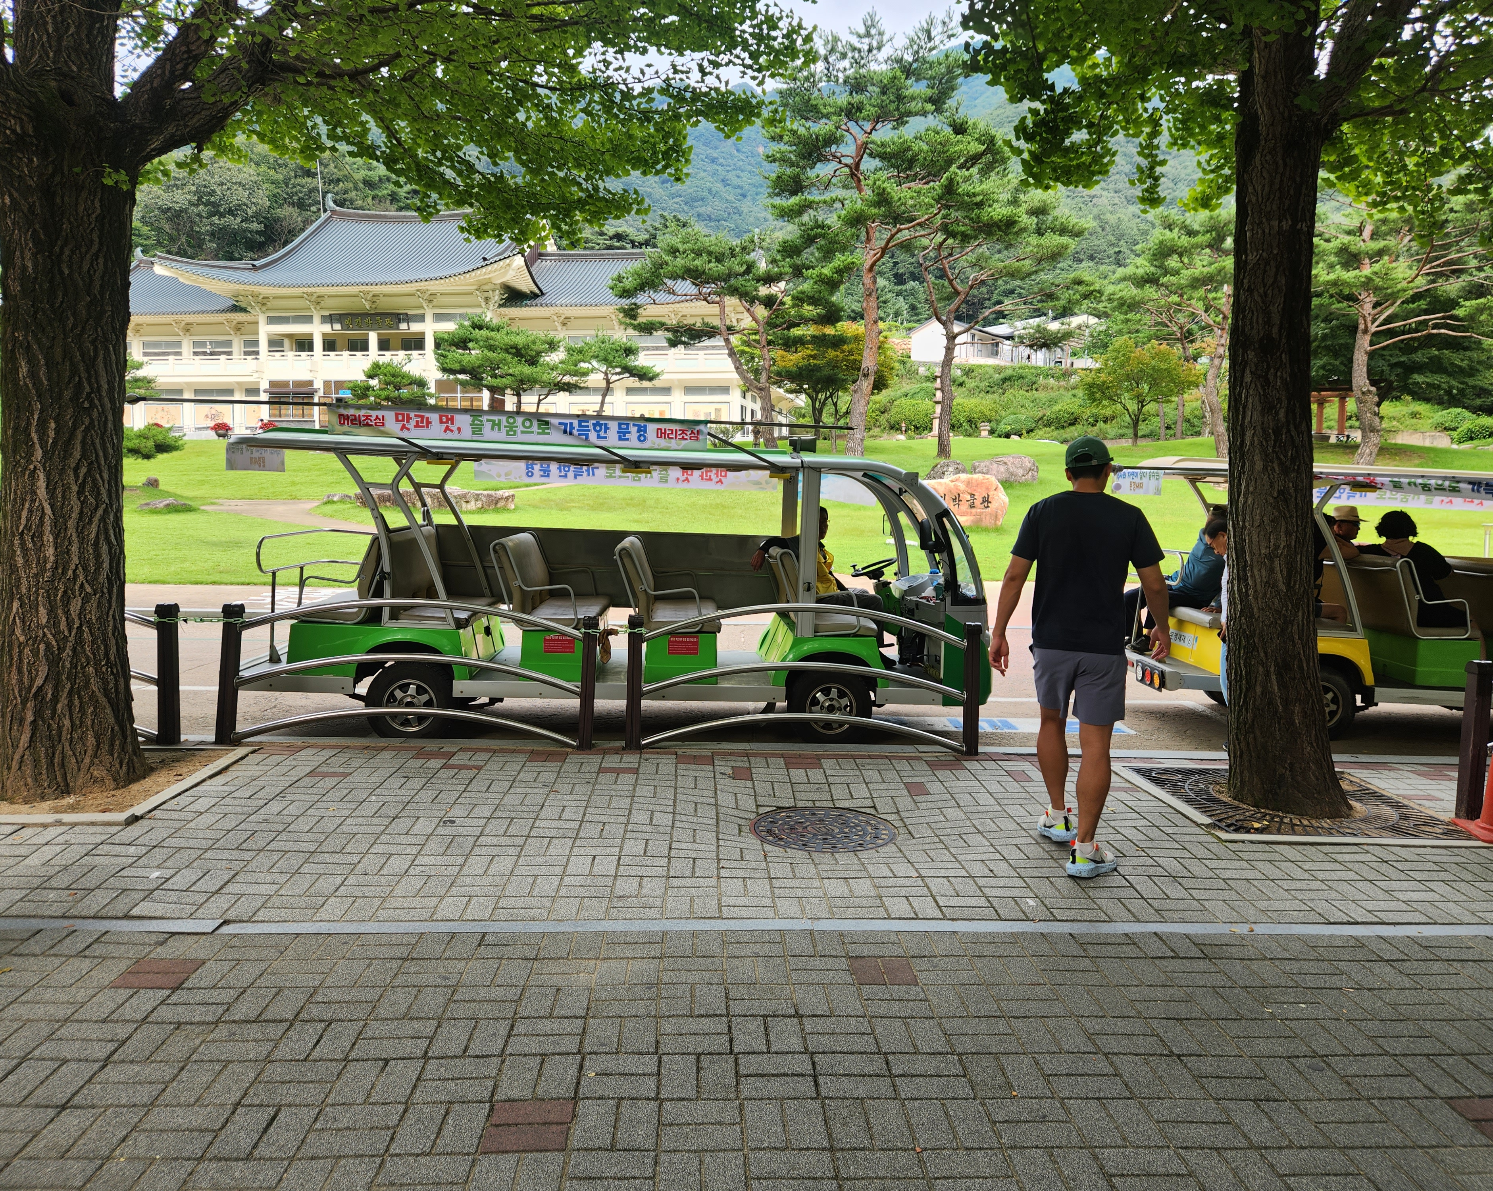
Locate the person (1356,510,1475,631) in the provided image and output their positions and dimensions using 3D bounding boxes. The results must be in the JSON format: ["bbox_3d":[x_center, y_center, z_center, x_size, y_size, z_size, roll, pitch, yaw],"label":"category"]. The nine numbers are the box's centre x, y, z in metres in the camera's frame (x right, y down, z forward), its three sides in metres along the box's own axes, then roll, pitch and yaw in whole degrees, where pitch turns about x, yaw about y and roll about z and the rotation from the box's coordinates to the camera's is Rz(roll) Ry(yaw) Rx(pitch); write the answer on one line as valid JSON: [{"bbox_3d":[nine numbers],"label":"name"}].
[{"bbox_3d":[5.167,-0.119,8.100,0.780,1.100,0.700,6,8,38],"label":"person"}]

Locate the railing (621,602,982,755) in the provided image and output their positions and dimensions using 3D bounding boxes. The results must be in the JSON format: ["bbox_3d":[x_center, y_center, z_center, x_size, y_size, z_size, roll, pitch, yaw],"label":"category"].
[{"bbox_3d":[0.335,0.485,6.100,2.080,0.880,0.110,1,5,-3],"label":"railing"}]

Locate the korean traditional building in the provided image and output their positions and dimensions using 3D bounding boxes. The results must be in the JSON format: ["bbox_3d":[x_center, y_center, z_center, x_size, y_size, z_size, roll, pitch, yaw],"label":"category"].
[{"bbox_3d":[-23.400,-19.400,75.300,49.000,16.600,19.000,2,5,10],"label":"korean traditional building"}]

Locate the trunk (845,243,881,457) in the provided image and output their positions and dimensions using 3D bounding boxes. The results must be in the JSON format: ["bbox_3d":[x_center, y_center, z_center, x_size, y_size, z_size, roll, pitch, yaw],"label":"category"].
[{"bbox_3d":[3.758,-7.855,34.000,1.080,7.000,0.850,1,6,-3],"label":"trunk"}]

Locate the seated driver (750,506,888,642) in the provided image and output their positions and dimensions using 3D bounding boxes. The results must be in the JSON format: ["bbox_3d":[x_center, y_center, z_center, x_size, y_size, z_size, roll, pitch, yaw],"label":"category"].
[{"bbox_3d":[0.550,-0.070,7.650,0.980,1.150,0.600,1,5,-4],"label":"seated driver"}]

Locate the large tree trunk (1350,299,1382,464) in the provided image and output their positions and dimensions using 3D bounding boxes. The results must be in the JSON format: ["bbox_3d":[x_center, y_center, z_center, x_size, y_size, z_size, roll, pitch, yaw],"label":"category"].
[{"bbox_3d":[21.143,-7.259,36.000,0.980,5.750,0.750,1,6,-3],"label":"large tree trunk"}]

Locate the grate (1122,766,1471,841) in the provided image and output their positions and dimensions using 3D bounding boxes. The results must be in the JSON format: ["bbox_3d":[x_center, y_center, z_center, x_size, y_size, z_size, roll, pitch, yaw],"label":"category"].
[{"bbox_3d":[2.764,1.050,5.367,1.250,0.060,1.220,1,6,-3],"label":"grate"}]

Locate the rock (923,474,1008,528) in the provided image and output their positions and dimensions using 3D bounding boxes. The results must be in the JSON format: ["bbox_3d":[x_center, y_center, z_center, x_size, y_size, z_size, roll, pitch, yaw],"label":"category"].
[{"bbox_3d":[5.630,-2.500,27.800,2.500,1.420,1.100,1,5,5],"label":"rock"}]

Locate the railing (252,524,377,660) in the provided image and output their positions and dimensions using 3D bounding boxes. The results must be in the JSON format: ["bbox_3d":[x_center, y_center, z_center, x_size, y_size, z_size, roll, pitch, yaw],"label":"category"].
[{"bbox_3d":[-2.971,-0.025,7.363,0.520,0.830,1.050,1,6,-3],"label":"railing"}]

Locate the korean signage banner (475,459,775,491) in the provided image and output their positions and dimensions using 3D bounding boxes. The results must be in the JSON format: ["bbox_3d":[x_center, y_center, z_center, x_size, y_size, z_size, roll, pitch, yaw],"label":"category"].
[{"bbox_3d":[-0.902,-0.911,7.870,2.220,0.190,0.030,1,6,-3],"label":"korean signage banner"}]

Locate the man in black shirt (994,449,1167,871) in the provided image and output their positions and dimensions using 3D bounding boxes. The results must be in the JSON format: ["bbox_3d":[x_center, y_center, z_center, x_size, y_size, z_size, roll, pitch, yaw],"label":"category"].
[{"bbox_3d":[1.375,0.235,4.430,0.720,1.760,0.580,2,5,10],"label":"man in black shirt"}]

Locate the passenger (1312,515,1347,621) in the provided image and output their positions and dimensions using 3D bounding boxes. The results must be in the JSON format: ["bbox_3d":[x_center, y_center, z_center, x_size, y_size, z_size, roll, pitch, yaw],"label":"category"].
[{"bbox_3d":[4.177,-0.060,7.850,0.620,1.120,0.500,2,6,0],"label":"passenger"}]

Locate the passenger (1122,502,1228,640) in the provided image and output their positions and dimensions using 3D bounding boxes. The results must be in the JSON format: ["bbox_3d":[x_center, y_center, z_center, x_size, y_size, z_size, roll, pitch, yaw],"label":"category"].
[{"bbox_3d":[3.200,-0.130,7.850,0.880,1.120,0.550,2,5,6],"label":"passenger"}]

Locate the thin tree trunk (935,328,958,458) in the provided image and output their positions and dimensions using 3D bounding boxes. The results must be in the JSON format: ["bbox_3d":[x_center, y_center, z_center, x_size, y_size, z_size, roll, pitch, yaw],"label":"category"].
[{"bbox_3d":[7.004,-7.069,37.000,0.700,4.550,0.600,1,6,-3],"label":"thin tree trunk"}]

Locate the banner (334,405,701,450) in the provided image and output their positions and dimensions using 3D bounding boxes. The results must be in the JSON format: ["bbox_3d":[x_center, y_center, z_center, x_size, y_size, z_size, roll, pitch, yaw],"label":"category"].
[{"bbox_3d":[-1.360,-0.995,6.270,2.240,0.185,0.030,1,6,-3],"label":"banner"}]

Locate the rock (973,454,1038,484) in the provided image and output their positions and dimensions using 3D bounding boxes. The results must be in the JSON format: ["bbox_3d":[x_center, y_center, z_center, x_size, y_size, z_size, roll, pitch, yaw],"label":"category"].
[{"bbox_3d":[8.700,-4.240,35.500,2.200,1.000,1.400,2,5,6],"label":"rock"}]

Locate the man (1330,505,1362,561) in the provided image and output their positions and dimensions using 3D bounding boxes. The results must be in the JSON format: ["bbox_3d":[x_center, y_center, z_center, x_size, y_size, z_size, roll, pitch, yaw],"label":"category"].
[{"bbox_3d":[4.740,-0.160,8.350,0.700,1.150,0.550,2,5,6],"label":"man"}]

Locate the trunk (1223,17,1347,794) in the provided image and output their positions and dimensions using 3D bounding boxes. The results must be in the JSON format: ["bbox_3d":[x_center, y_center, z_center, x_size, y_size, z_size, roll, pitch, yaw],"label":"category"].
[{"bbox_3d":[2.630,-0.770,5.200,0.580,3.750,0.560,-2,5,6],"label":"trunk"}]

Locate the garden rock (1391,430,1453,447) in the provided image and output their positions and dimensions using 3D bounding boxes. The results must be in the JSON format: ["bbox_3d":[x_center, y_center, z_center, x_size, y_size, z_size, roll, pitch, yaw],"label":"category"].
[{"bbox_3d":[33.322,-7.734,52.000,2.800,0.860,1.100,1,6,-3],"label":"garden rock"}]

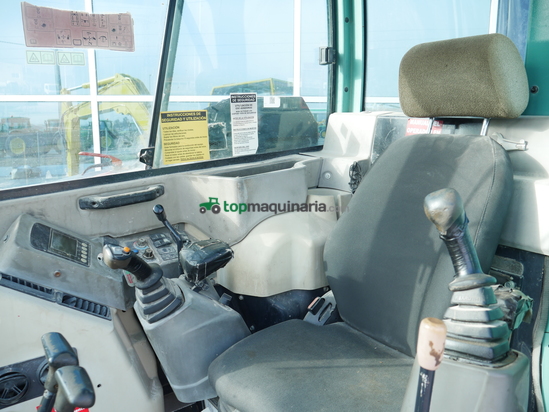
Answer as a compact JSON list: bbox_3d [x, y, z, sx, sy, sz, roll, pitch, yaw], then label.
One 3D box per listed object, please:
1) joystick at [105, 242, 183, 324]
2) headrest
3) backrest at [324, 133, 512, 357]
[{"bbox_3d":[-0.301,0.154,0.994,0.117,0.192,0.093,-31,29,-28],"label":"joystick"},{"bbox_3d":[0.465,-0.321,1.120,0.130,0.186,0.297,-17,18,-36],"label":"headrest"},{"bbox_3d":[0.378,0.095,1.200,0.140,0.570,0.455,7,4,-44],"label":"backrest"}]

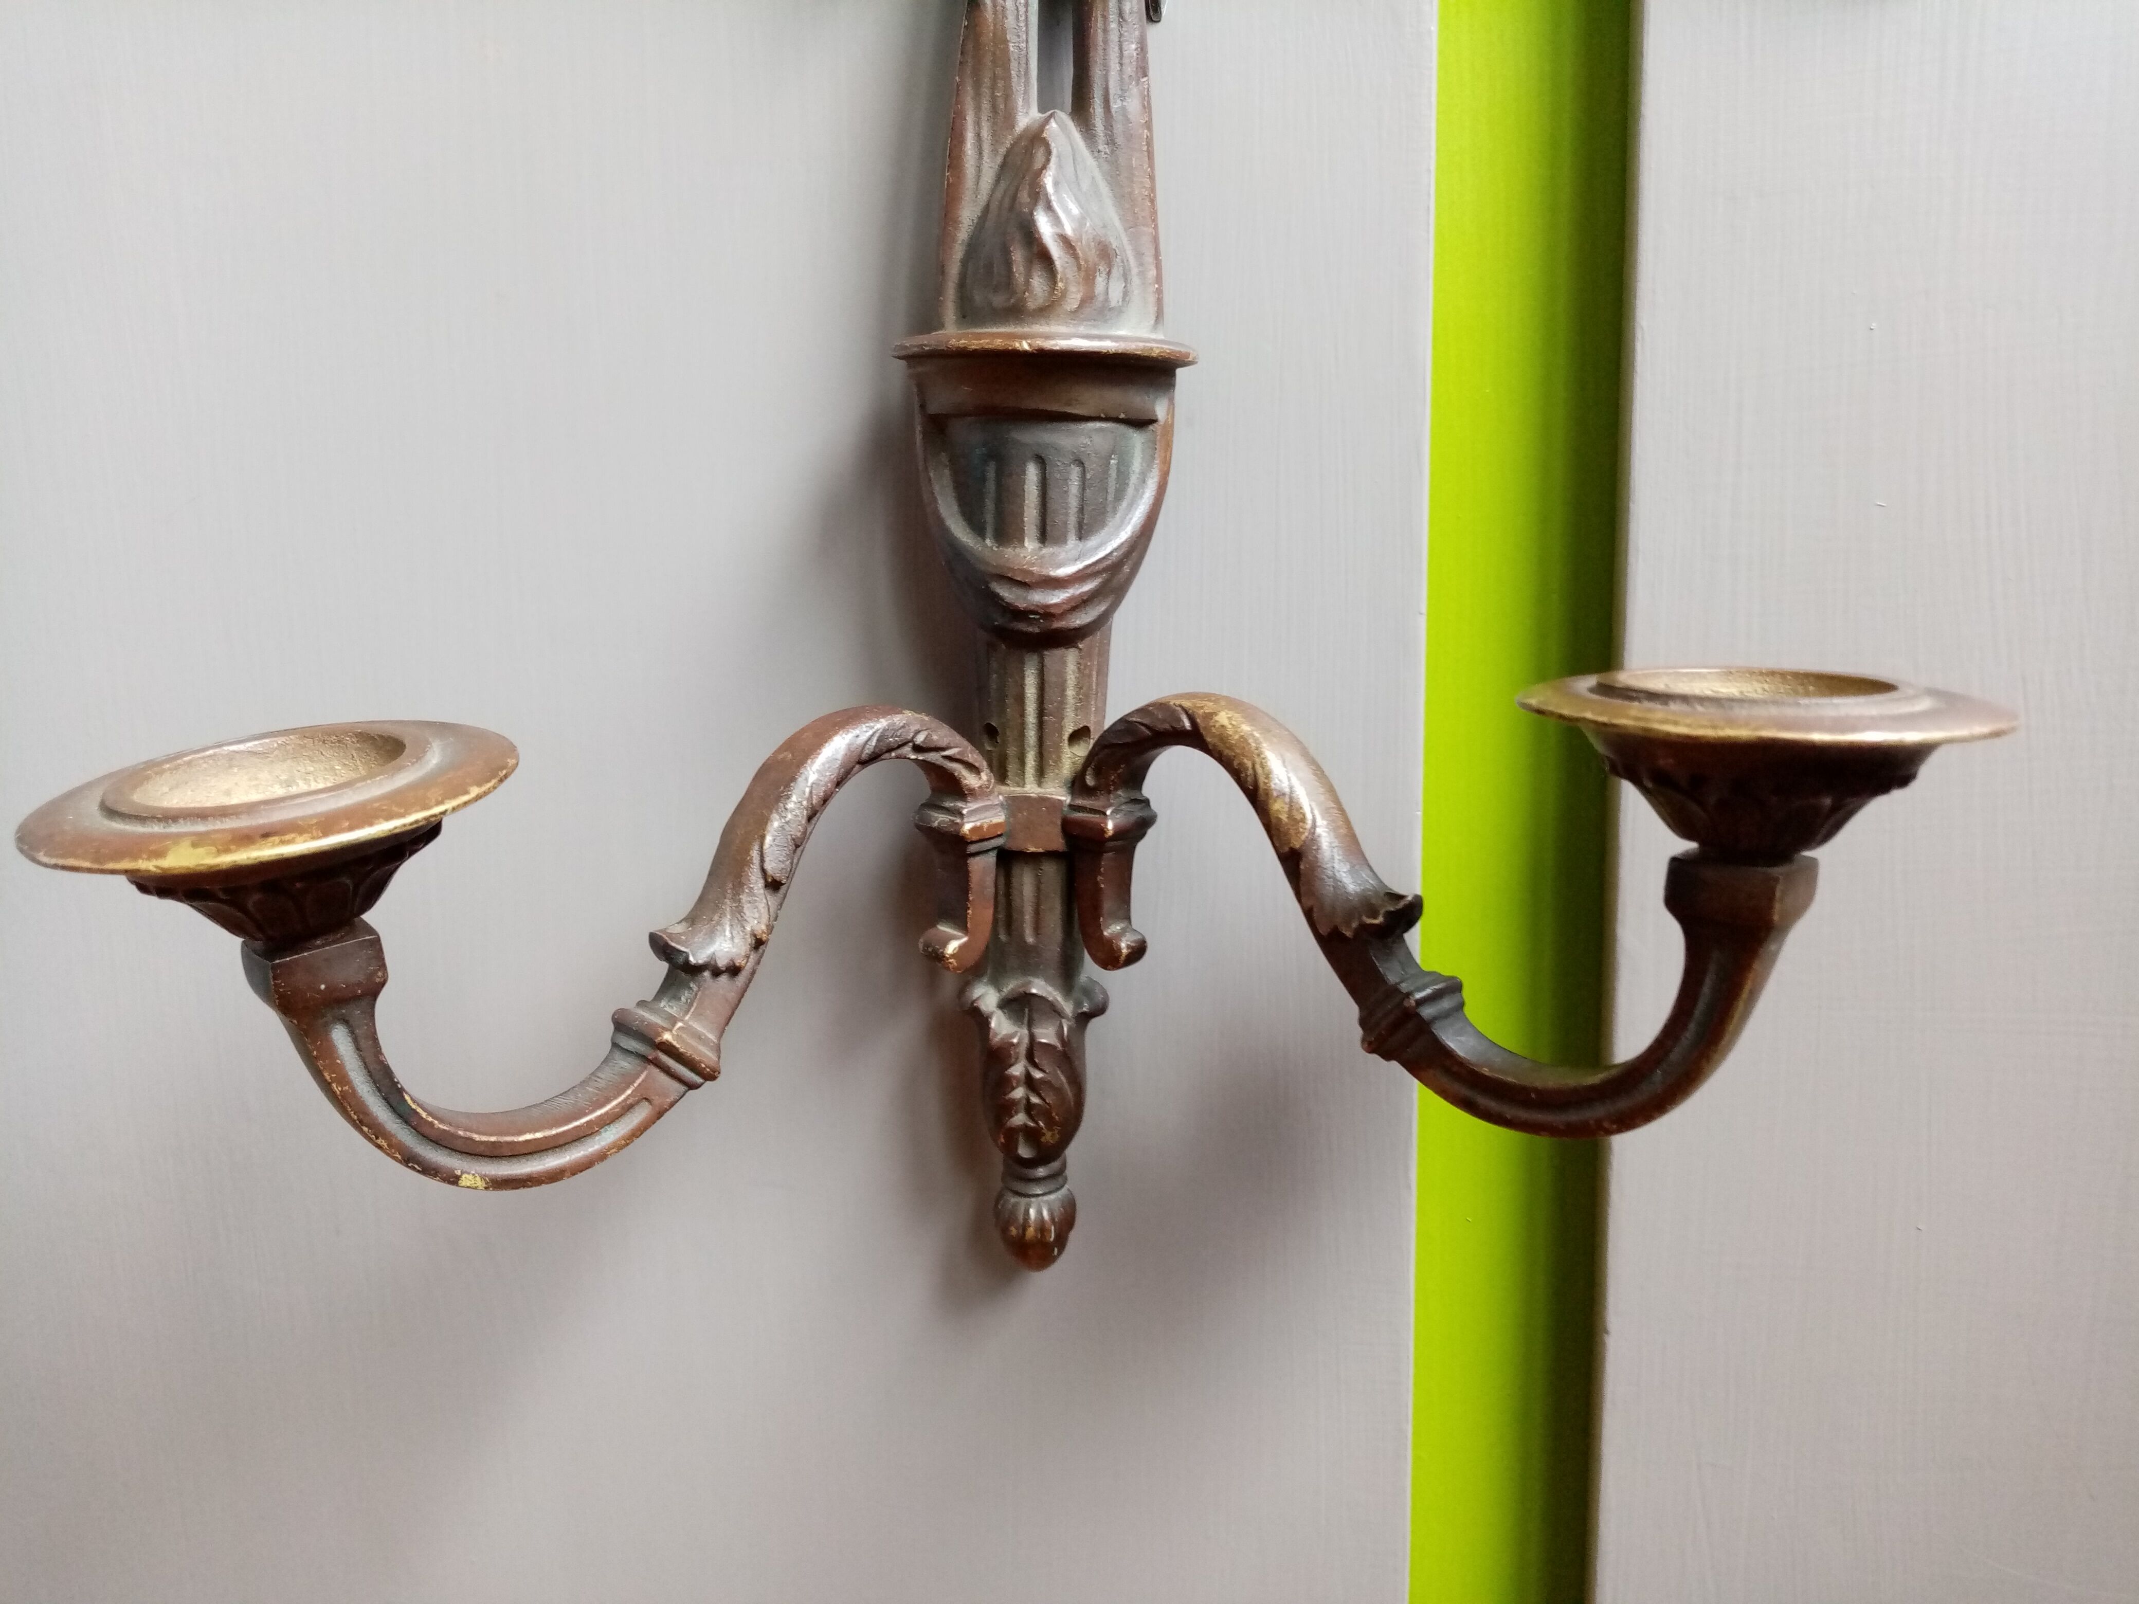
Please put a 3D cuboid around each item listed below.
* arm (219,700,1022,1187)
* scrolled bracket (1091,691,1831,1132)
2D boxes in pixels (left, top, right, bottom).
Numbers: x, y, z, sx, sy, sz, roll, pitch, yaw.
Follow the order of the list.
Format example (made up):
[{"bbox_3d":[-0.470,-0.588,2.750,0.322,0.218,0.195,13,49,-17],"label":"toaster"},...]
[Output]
[{"bbox_3d":[-0.064,0.022,0.269,0.131,0.068,0.019,-11,12,-39],"label":"arm"},{"bbox_3d":[0.051,0.016,0.267,0.131,0.064,0.019,7,9,40],"label":"scrolled bracket"}]

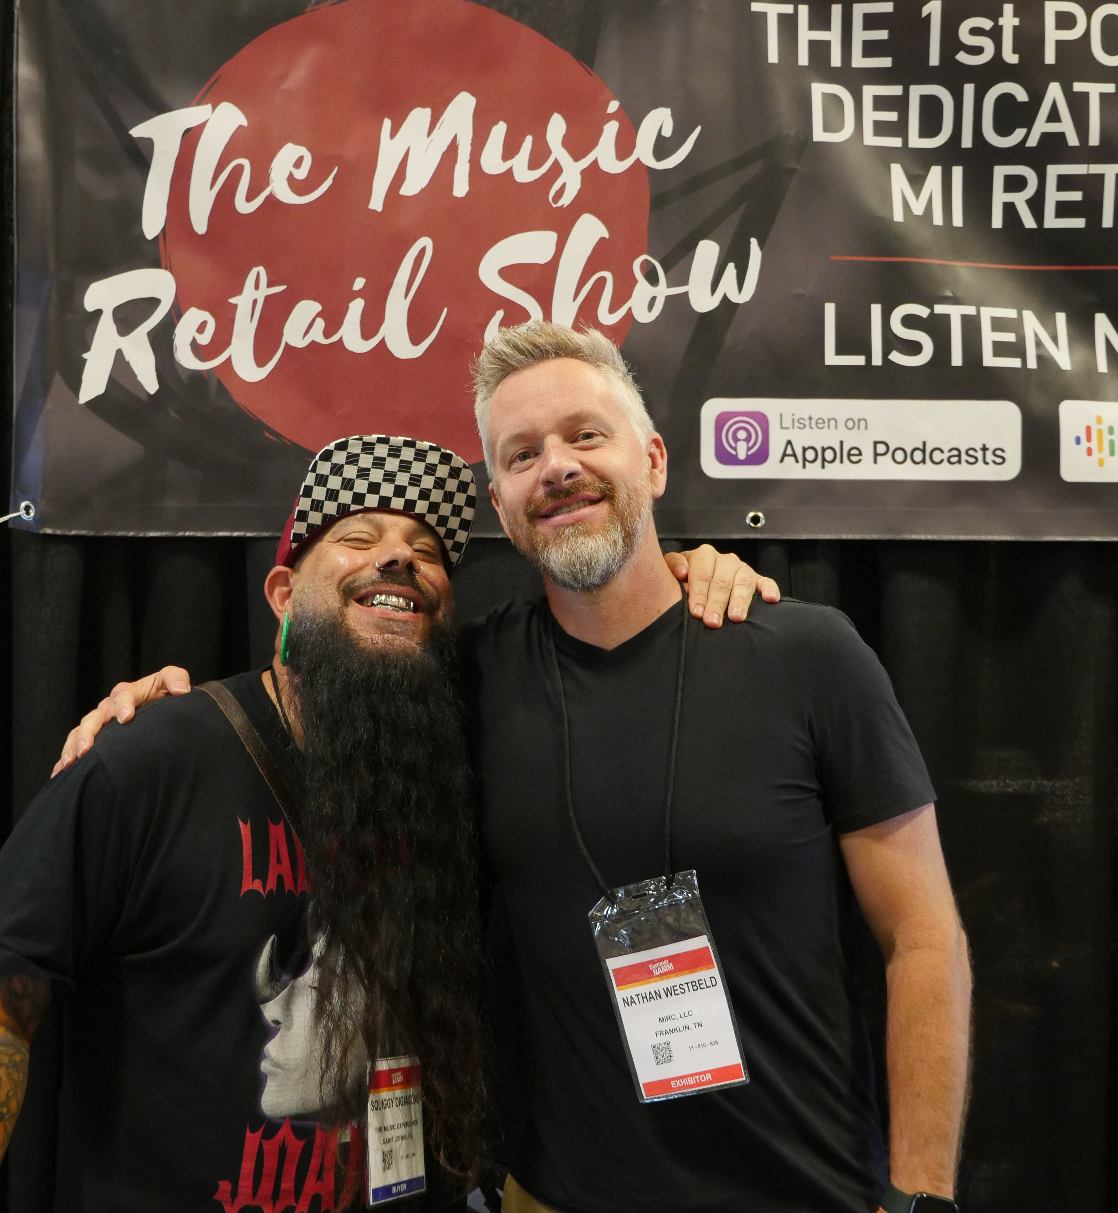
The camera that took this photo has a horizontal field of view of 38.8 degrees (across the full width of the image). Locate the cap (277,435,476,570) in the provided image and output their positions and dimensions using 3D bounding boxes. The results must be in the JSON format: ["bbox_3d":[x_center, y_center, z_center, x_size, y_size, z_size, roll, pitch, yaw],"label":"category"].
[{"bbox_3d":[-0.191,-0.106,1.603,0.182,0.140,0.255,8,-32,-17],"label":"cap"}]

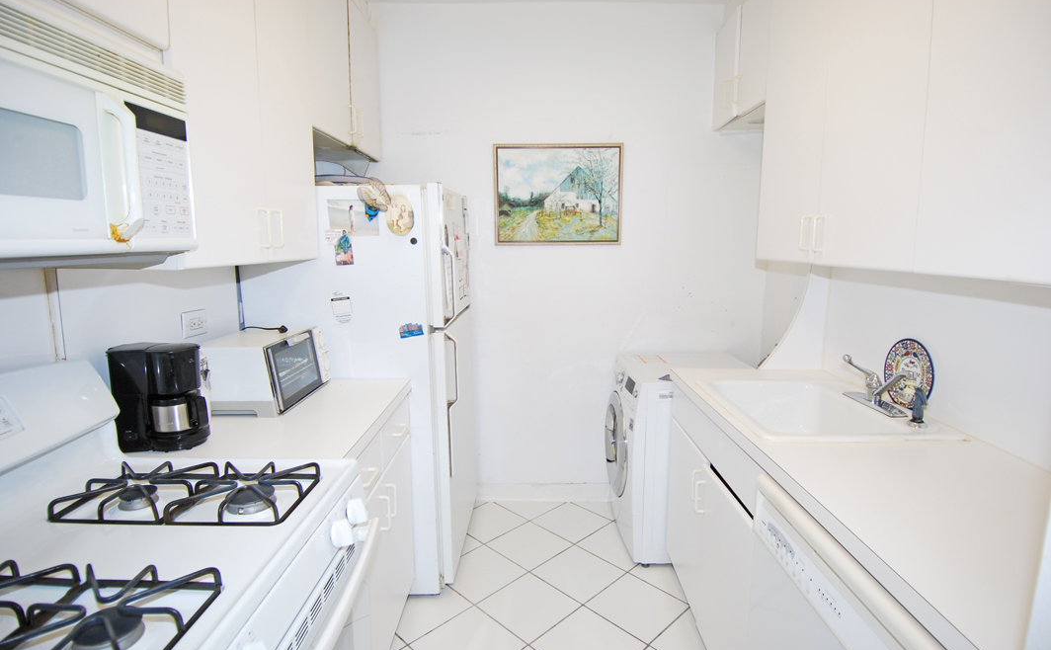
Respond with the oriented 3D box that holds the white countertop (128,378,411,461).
[{"bbox_3d":[-0.779,0.301,1.692,0.634,0.046,0.713,0,9,1],"label":"white countertop"}]

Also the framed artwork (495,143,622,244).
[{"bbox_3d":[0.166,-0.659,2.667,0.647,0.504,0.024,0,9,1],"label":"framed artwork"}]

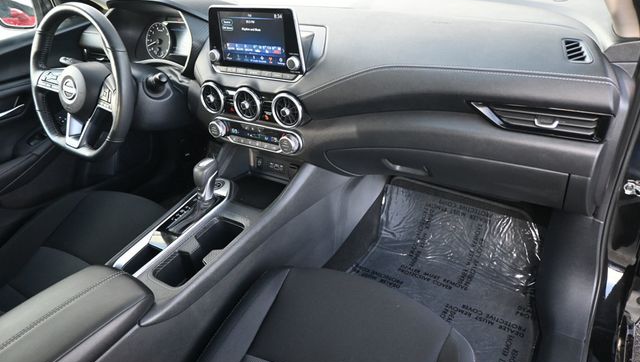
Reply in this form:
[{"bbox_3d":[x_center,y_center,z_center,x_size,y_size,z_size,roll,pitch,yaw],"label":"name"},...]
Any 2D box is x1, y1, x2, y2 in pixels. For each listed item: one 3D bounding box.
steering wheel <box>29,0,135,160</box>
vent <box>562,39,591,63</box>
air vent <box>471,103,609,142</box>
[{"bbox_3d":[-0.552,-0.231,1.052,0.370,0.360,0.100,14,16,28],"label":"steering wheel"},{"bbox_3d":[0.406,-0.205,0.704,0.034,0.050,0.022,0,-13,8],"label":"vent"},{"bbox_3d":[0.363,-0.107,0.748,0.205,0.055,0.050,14,32,28],"label":"air vent"}]

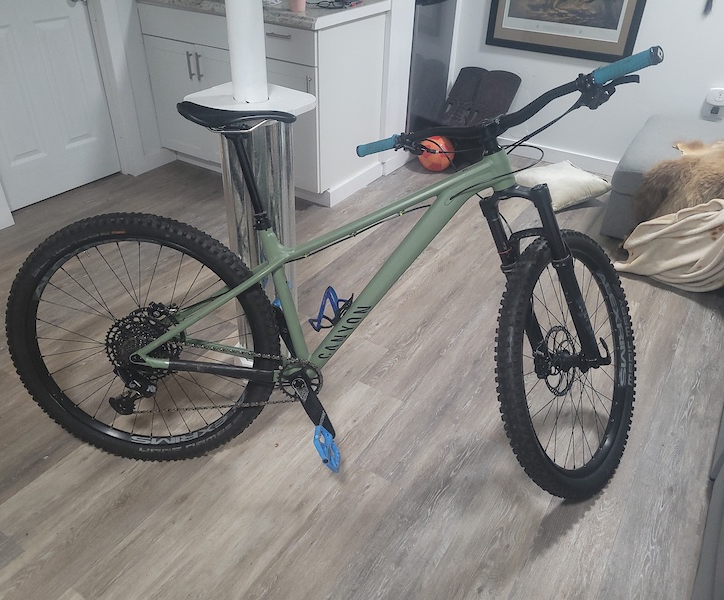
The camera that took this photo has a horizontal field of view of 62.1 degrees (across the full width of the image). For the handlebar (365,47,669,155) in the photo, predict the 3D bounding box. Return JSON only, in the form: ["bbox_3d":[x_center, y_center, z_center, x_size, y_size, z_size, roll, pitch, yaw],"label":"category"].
[{"bbox_3d":[0.303,-0.434,1.439,0.785,0.090,0.110,-6,21,45],"label":"handlebar"}]

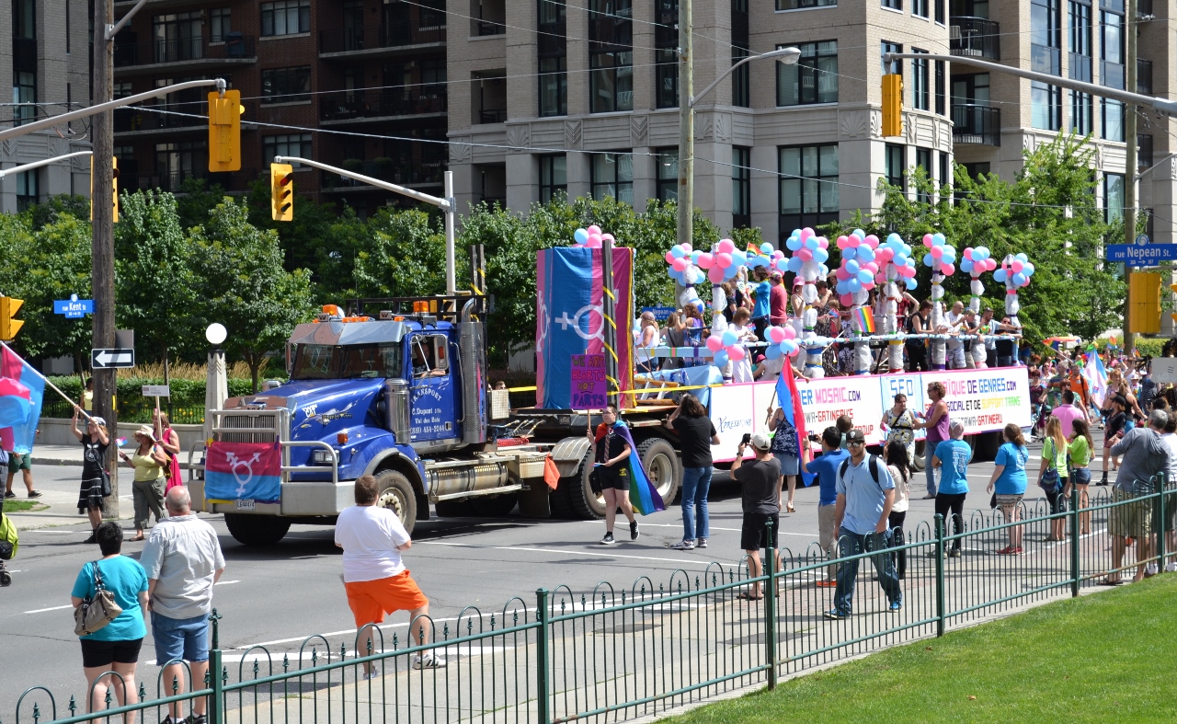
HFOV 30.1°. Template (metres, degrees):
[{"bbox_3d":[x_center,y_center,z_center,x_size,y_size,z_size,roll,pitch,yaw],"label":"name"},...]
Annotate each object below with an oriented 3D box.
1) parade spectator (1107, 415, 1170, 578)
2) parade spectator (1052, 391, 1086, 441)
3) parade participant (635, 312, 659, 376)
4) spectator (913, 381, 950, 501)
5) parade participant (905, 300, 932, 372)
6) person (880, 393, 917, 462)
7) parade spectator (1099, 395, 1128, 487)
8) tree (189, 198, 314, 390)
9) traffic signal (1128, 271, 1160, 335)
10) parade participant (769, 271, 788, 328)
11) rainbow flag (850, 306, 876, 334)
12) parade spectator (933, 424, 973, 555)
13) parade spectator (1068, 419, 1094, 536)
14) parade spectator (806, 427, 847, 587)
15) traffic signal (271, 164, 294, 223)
[{"bbox_3d":[5.755,1.409,22.900,0.660,1.817,0.500,-2,2,-36],"label":"parade spectator"},{"bbox_3d":[7.733,1.326,35.216,0.520,1.750,0.330,-1,1,-14],"label":"parade spectator"},{"bbox_3d":[0.943,-0.008,35.015,0.360,1.600,0.450,0,1,26],"label":"parade participant"},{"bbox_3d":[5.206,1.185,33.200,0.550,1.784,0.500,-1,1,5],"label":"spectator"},{"bbox_3d":[6.058,-0.343,39.800,0.500,1.560,0.480,0,2,32],"label":"parade participant"},{"bbox_3d":[4.827,1.312,34.215,0.550,1.620,0.380,-1,1,-20],"label":"person"},{"bbox_3d":[9.056,1.364,37.915,0.600,1.550,0.500,-1,1,-21],"label":"parade spectator"},{"bbox_3d":[-8.156,-1.346,53.000,3.200,5.229,3.200,-1,1,0],"label":"tree"},{"bbox_3d":[6.732,-0.712,26.500,0.360,0.720,0.300,0,2,28],"label":"traffic signal"},{"bbox_3d":[3.324,-0.720,38.416,0.500,1.720,0.330,-2,1,-37],"label":"parade participant"},{"bbox_3d":[4.766,-0.732,37.900,0.360,0.470,0.080,-1,2,-20],"label":"rainbow flag"},{"bbox_3d":[4.615,1.602,27.816,0.520,1.710,0.360,-1,1,-23],"label":"parade spectator"},{"bbox_3d":[6.600,1.525,29.300,0.440,1.550,0.360,-2,2,-36],"label":"parade spectator"},{"bbox_3d":[2.572,1.557,23.700,0.600,1.722,0.520,1,2,41],"label":"parade spectator"},{"bbox_3d":[-6.021,-3.327,43.000,0.420,1.128,0.610,0,2,35],"label":"traffic signal"}]

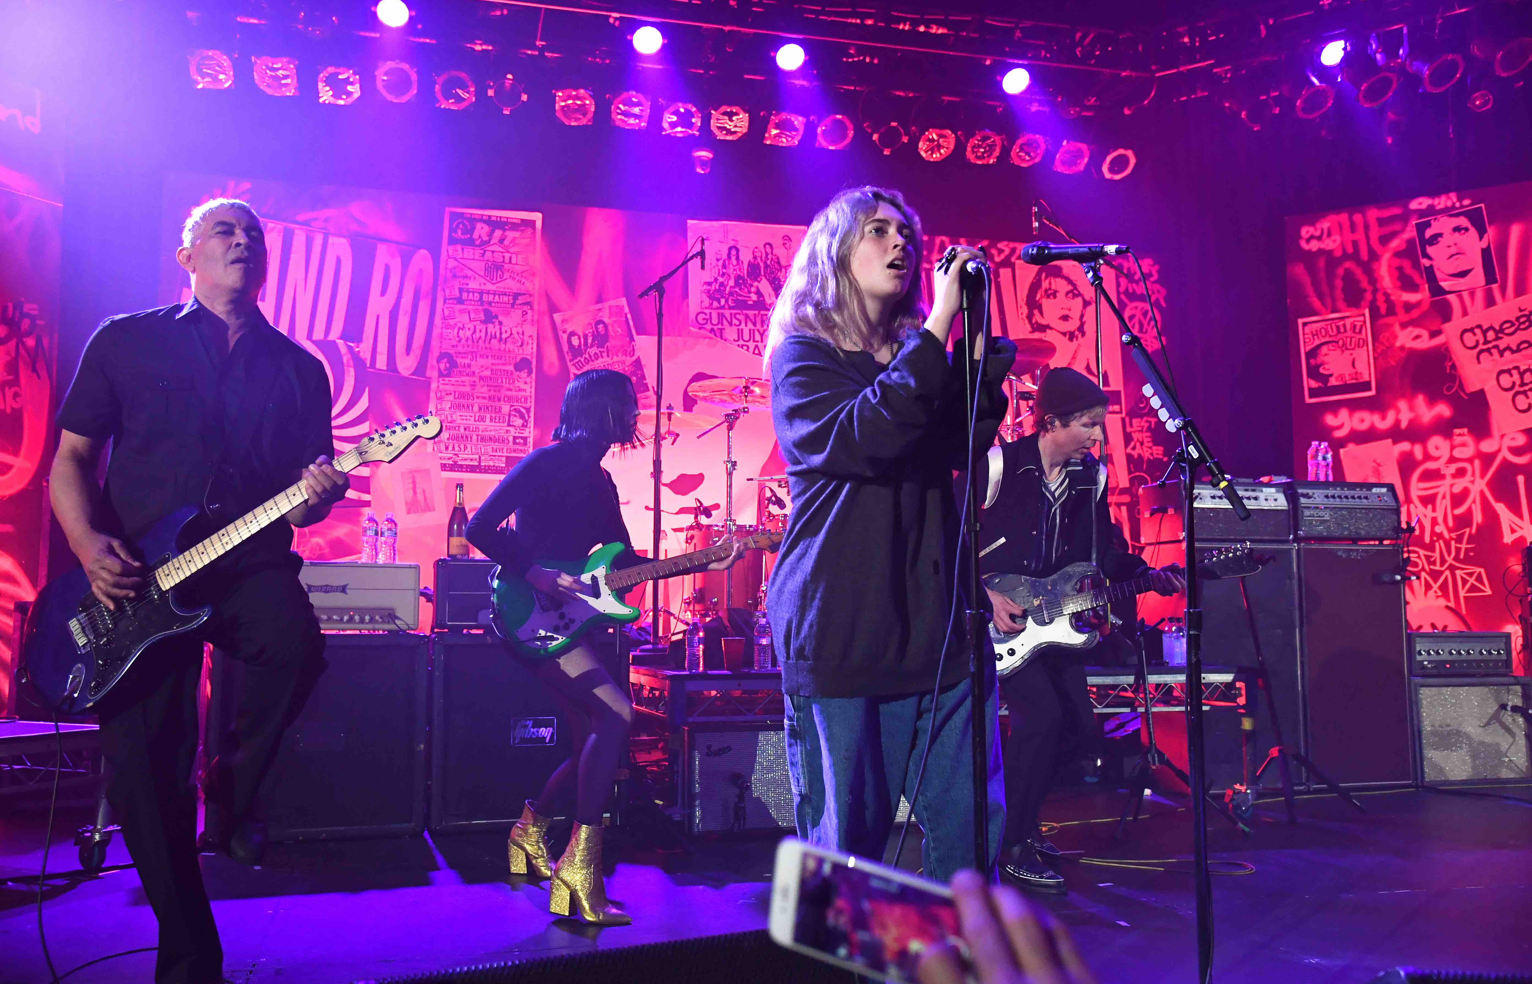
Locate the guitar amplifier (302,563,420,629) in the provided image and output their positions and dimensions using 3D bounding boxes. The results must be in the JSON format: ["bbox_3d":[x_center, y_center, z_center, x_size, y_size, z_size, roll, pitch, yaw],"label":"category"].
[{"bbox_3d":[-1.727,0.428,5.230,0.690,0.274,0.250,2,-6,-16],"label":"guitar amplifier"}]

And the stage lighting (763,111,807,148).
[{"bbox_3d":[0.110,-2.540,9.034,0.265,0.290,0.275,2,-49,-17],"label":"stage lighting"}]

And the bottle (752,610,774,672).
[{"bbox_3d":[-0.012,0.619,5.365,0.068,0.211,0.068,2,-6,-16],"label":"bottle"}]

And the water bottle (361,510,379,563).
[{"bbox_3d":[-1.583,0.191,5.279,0.066,0.208,0.066,2,-6,-16],"label":"water bottle"}]

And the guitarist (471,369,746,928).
[{"bbox_3d":[-0.518,0.398,3.900,0.820,1.610,0.620,-3,-7,22],"label":"guitarist"}]

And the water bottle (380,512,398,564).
[{"bbox_3d":[-1.524,0.189,5.340,0.066,0.212,0.066,1,-6,-17],"label":"water bottle"}]

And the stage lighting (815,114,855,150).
[{"bbox_3d":[0.430,-2.495,8.972,0.260,0.260,0.340,1,30,-16],"label":"stage lighting"}]

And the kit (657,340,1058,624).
[{"bbox_3d":[0.419,0.053,6.680,1.880,1.550,1.400,1,-5,-14],"label":"kit"}]

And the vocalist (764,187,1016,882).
[{"bbox_3d":[0.254,0.219,2.671,0.470,1.723,0.420,6,-8,-45],"label":"vocalist"}]

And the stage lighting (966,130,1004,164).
[{"bbox_3d":[1.481,-2.421,9.149,0.250,0.250,0.300,0,26,-5],"label":"stage lighting"}]

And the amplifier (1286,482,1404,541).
[{"bbox_3d":[2.894,0.107,6.824,0.630,0.295,0.330,2,-6,-18],"label":"amplifier"}]

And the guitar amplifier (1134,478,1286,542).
[{"bbox_3d":[2.339,0.110,6.832,0.610,0.300,0.350,1,-6,-14],"label":"guitar amplifier"}]

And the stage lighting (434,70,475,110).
[{"bbox_3d":[-1.990,-2.631,8.462,0.260,0.300,0.260,1,-50,-15],"label":"stage lighting"}]

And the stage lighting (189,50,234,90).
[{"bbox_3d":[-3.375,-2.632,8.063,0.265,0.290,0.275,2,-49,-17],"label":"stage lighting"}]

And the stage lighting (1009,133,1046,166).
[{"bbox_3d":[1.797,-2.495,9.352,0.260,0.260,0.340,1,36,-16],"label":"stage lighting"}]

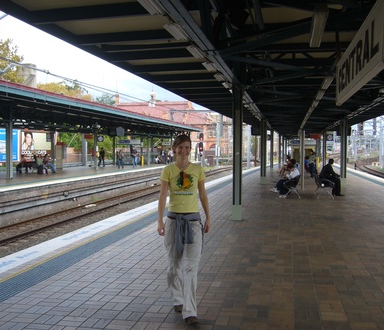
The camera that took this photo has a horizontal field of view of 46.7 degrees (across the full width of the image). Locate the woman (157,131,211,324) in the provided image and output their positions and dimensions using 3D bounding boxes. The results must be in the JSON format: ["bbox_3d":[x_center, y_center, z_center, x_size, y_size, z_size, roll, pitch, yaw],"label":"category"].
[{"bbox_3d":[-0.076,0.570,4.120,0.490,1.680,0.520,0,2,0],"label":"woman"}]

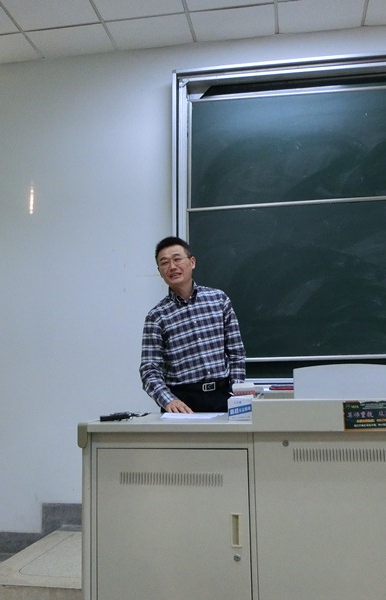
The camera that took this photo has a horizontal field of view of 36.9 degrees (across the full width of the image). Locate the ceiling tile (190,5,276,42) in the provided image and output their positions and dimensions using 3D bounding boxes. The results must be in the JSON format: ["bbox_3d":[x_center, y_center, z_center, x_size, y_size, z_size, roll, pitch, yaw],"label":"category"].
[{"bbox_3d":[0.287,-1.937,4.066,0.590,0.020,0.356,-2,-8,9],"label":"ceiling tile"}]

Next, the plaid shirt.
[{"bbox_3d":[-0.010,0.247,2.829,0.530,0.600,0.420,0,-8,-6],"label":"plaid shirt"}]

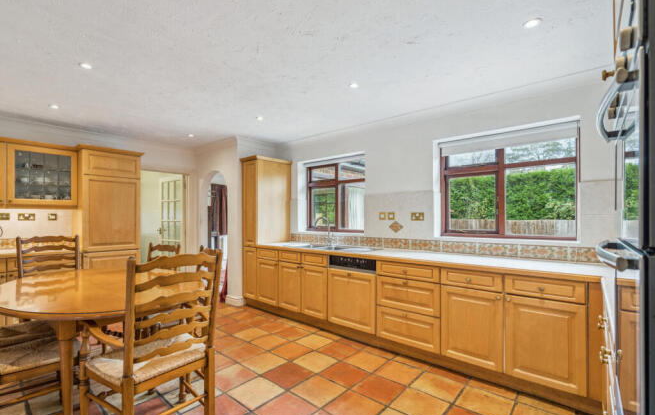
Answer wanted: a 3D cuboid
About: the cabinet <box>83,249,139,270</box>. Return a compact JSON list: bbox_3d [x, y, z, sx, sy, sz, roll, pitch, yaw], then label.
[{"bbox_3d":[-2.957,0.915,3.890,0.580,0.740,0.590,-2,-4,40],"label":"cabinet"}]

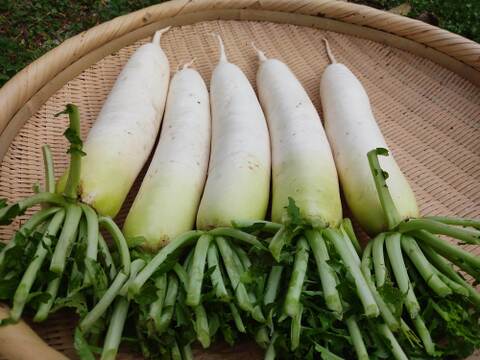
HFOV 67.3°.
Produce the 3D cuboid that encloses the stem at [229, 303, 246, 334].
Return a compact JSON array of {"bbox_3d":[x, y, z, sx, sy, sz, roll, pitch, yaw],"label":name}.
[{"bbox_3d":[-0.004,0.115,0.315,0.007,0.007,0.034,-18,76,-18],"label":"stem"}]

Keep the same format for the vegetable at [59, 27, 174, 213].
[{"bbox_3d":[-0.152,-0.114,0.517,0.080,0.080,0.369,2,50,4],"label":"vegetable"}]

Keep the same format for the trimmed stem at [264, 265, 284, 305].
[{"bbox_3d":[0.034,0.096,0.343,0.011,0.011,0.044,13,58,14],"label":"trimmed stem"}]

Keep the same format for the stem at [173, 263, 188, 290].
[{"bbox_3d":[-0.053,0.086,0.321,0.007,0.007,0.028,-24,62,-20],"label":"stem"}]

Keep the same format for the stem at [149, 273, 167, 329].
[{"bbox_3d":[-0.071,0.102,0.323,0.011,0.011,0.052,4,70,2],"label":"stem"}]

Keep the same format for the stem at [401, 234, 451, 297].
[{"bbox_3d":[0.176,0.081,0.342,0.014,0.017,0.058,-24,73,-23],"label":"stem"}]

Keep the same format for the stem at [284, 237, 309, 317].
[{"bbox_3d":[0.056,0.091,0.345,0.011,0.011,0.075,8,57,9],"label":"stem"}]

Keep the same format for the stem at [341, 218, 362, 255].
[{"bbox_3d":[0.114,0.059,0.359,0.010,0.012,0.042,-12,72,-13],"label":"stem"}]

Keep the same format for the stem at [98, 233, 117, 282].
[{"bbox_3d":[-0.138,0.079,0.375,0.009,0.009,0.054,-21,72,-15],"label":"stem"}]

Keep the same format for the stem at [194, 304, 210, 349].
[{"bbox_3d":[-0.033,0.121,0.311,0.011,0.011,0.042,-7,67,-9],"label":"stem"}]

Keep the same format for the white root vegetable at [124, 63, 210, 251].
[{"bbox_3d":[-0.070,-0.052,0.435,0.070,0.069,0.302,1,47,3],"label":"white root vegetable"}]

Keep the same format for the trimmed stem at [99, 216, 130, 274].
[{"bbox_3d":[-0.124,0.065,0.353,0.018,0.018,0.064,-27,61,-20],"label":"trimmed stem"}]

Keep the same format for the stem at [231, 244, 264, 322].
[{"bbox_3d":[0.007,0.096,0.339,0.010,0.015,0.072,-17,67,-12],"label":"stem"}]

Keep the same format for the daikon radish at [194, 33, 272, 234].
[{"bbox_3d":[-0.013,-0.088,0.480,0.087,0.077,0.359,-5,48,-2],"label":"daikon radish"}]

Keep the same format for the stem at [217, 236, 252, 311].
[{"bbox_3d":[-0.006,0.090,0.348,0.011,0.011,0.076,-18,58,-13],"label":"stem"}]

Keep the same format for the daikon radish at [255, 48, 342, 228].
[{"bbox_3d":[0.068,-0.098,0.499,0.082,0.076,0.405,0,47,-2],"label":"daikon radish"}]

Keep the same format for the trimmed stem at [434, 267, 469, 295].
[{"bbox_3d":[0.183,0.089,0.312,0.030,0.006,0.007,39,58,17],"label":"trimmed stem"}]

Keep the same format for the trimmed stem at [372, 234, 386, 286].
[{"bbox_3d":[0.127,0.072,0.325,0.010,0.011,0.050,6,62,7],"label":"trimmed stem"}]

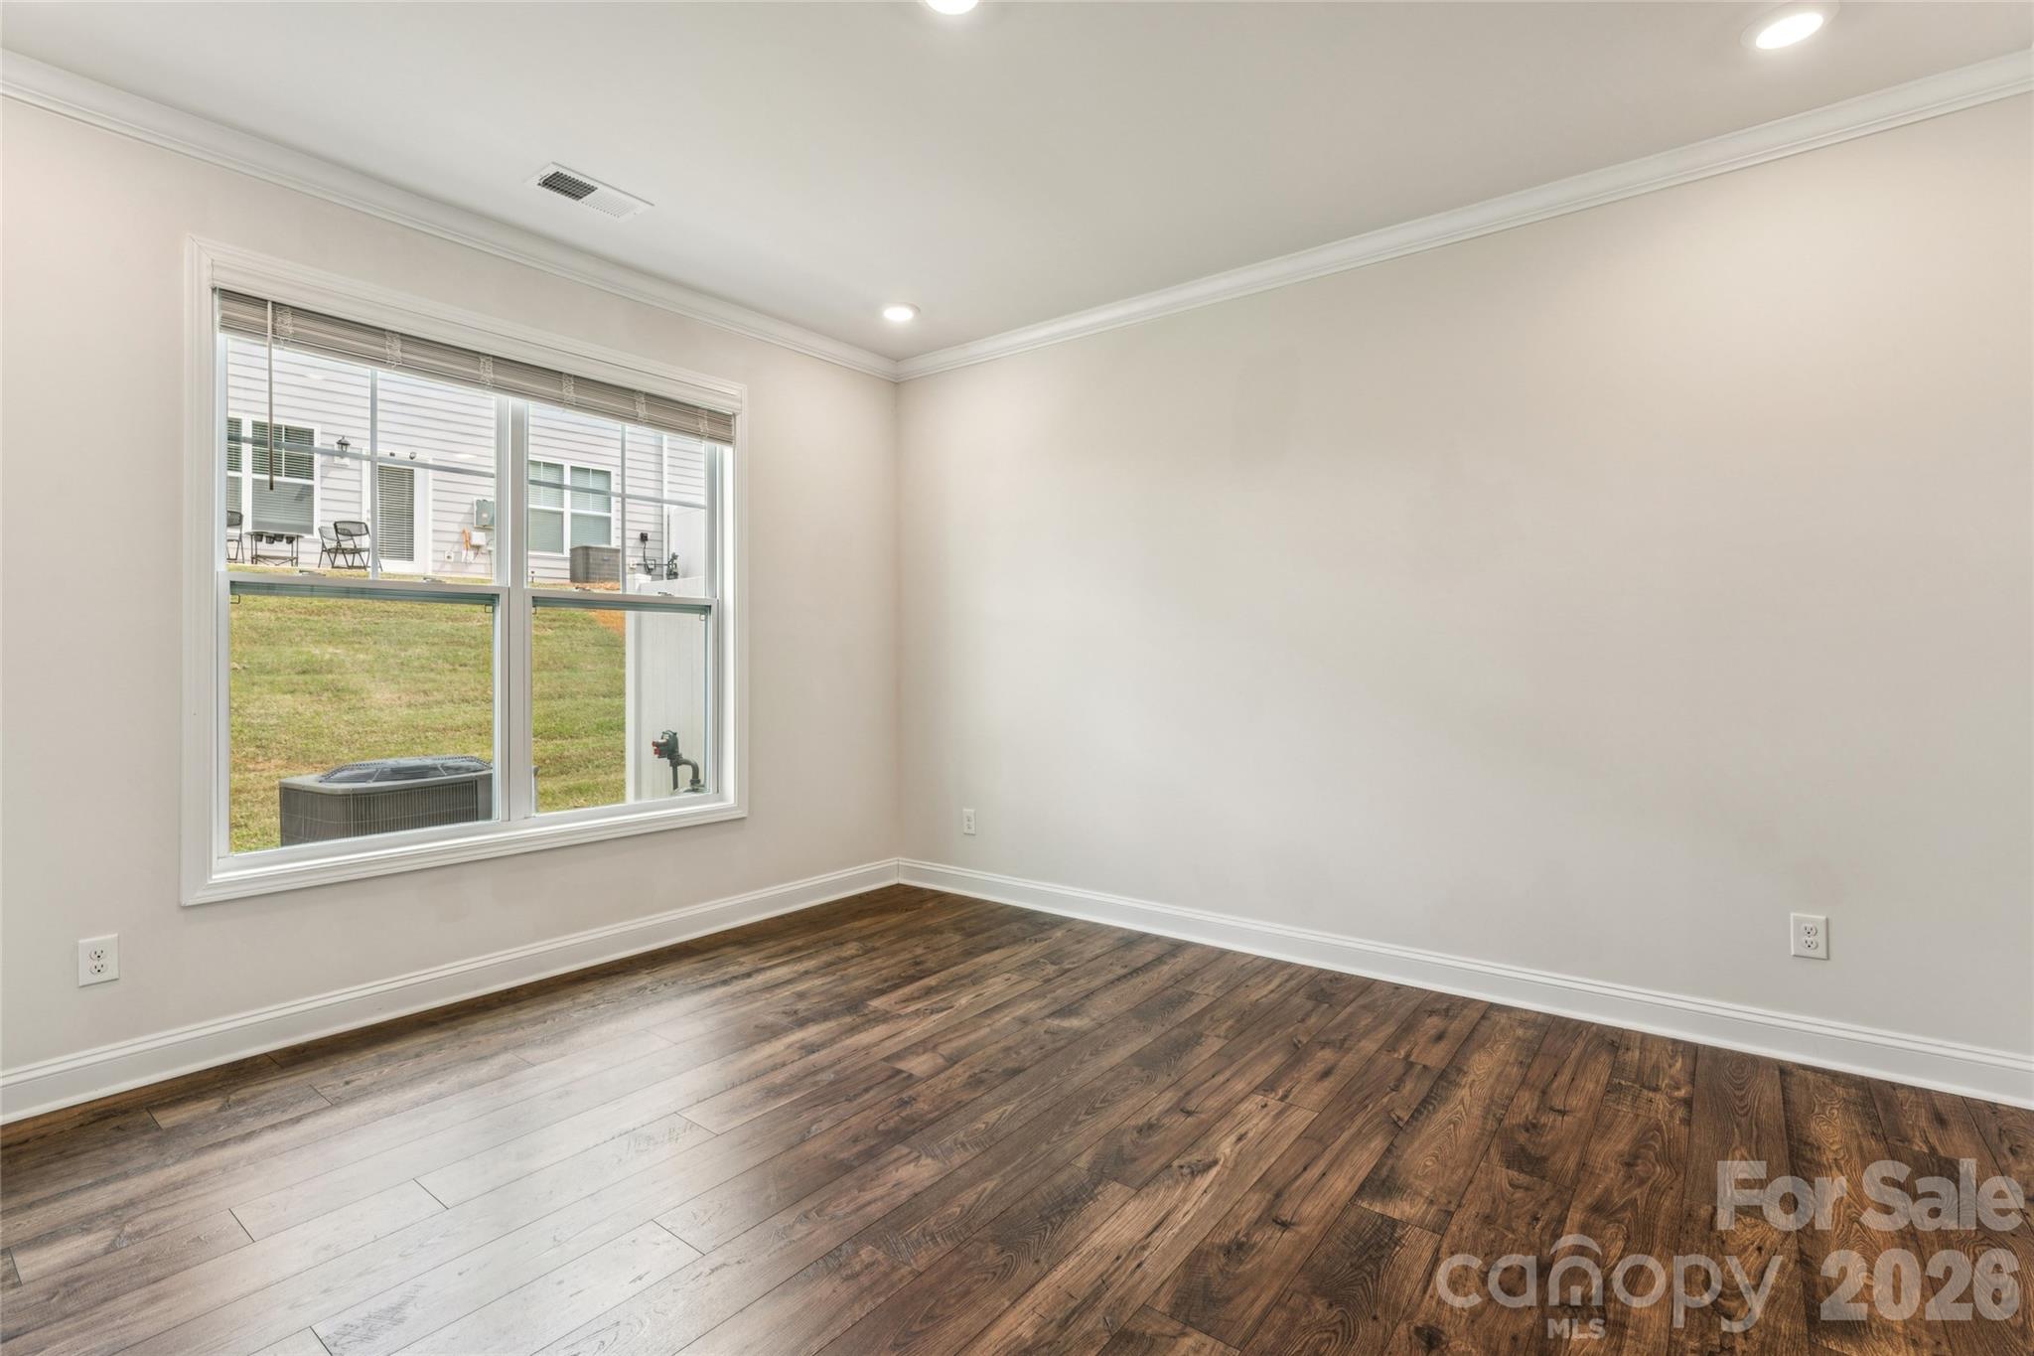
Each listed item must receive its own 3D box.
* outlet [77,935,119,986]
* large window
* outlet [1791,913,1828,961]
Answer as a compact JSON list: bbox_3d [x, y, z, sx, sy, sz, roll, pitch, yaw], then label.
[{"bbox_3d":[-2.466,0.761,2.430,0.010,0.124,0.079,0,1,38],"label":"outlet"},{"bbox_3d":[-1.817,-0.319,3.327,0.100,1.890,1.870,0,1,38],"label":"large window"},{"bbox_3d":[2.270,0.742,2.585,0.079,0.124,0.010,0,1,38],"label":"outlet"}]

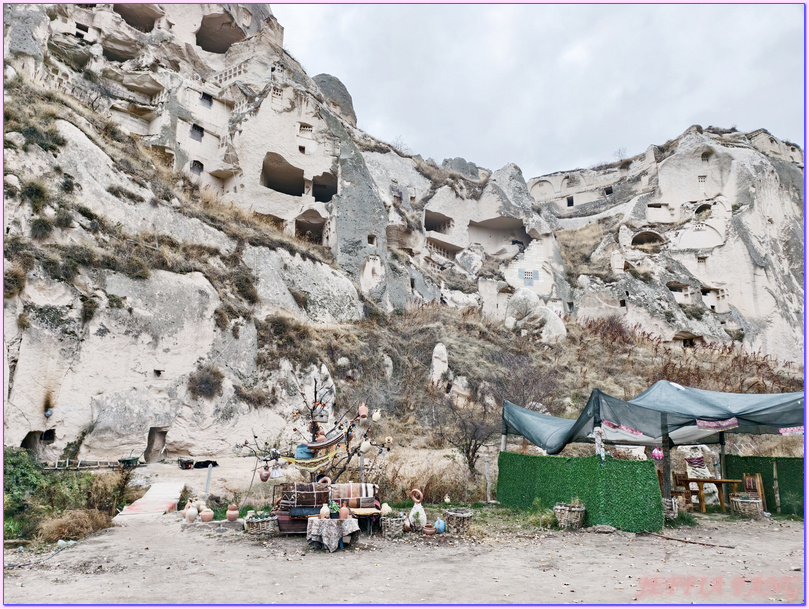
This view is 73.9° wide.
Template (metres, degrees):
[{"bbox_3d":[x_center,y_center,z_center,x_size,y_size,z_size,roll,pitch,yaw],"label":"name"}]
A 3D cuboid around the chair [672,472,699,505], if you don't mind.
[{"bbox_3d":[6.329,4.170,12.100,0.500,0.880,0.460,-1,-12,6],"label":"chair"}]

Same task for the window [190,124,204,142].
[{"bbox_3d":[-18.219,-15.050,47.369,0.350,1.300,1.080,-12,-18,39],"label":"window"}]

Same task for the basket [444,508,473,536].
[{"bbox_3d":[0.972,3.883,9.651,0.460,0.400,0.460,-1,-14,5],"label":"basket"}]

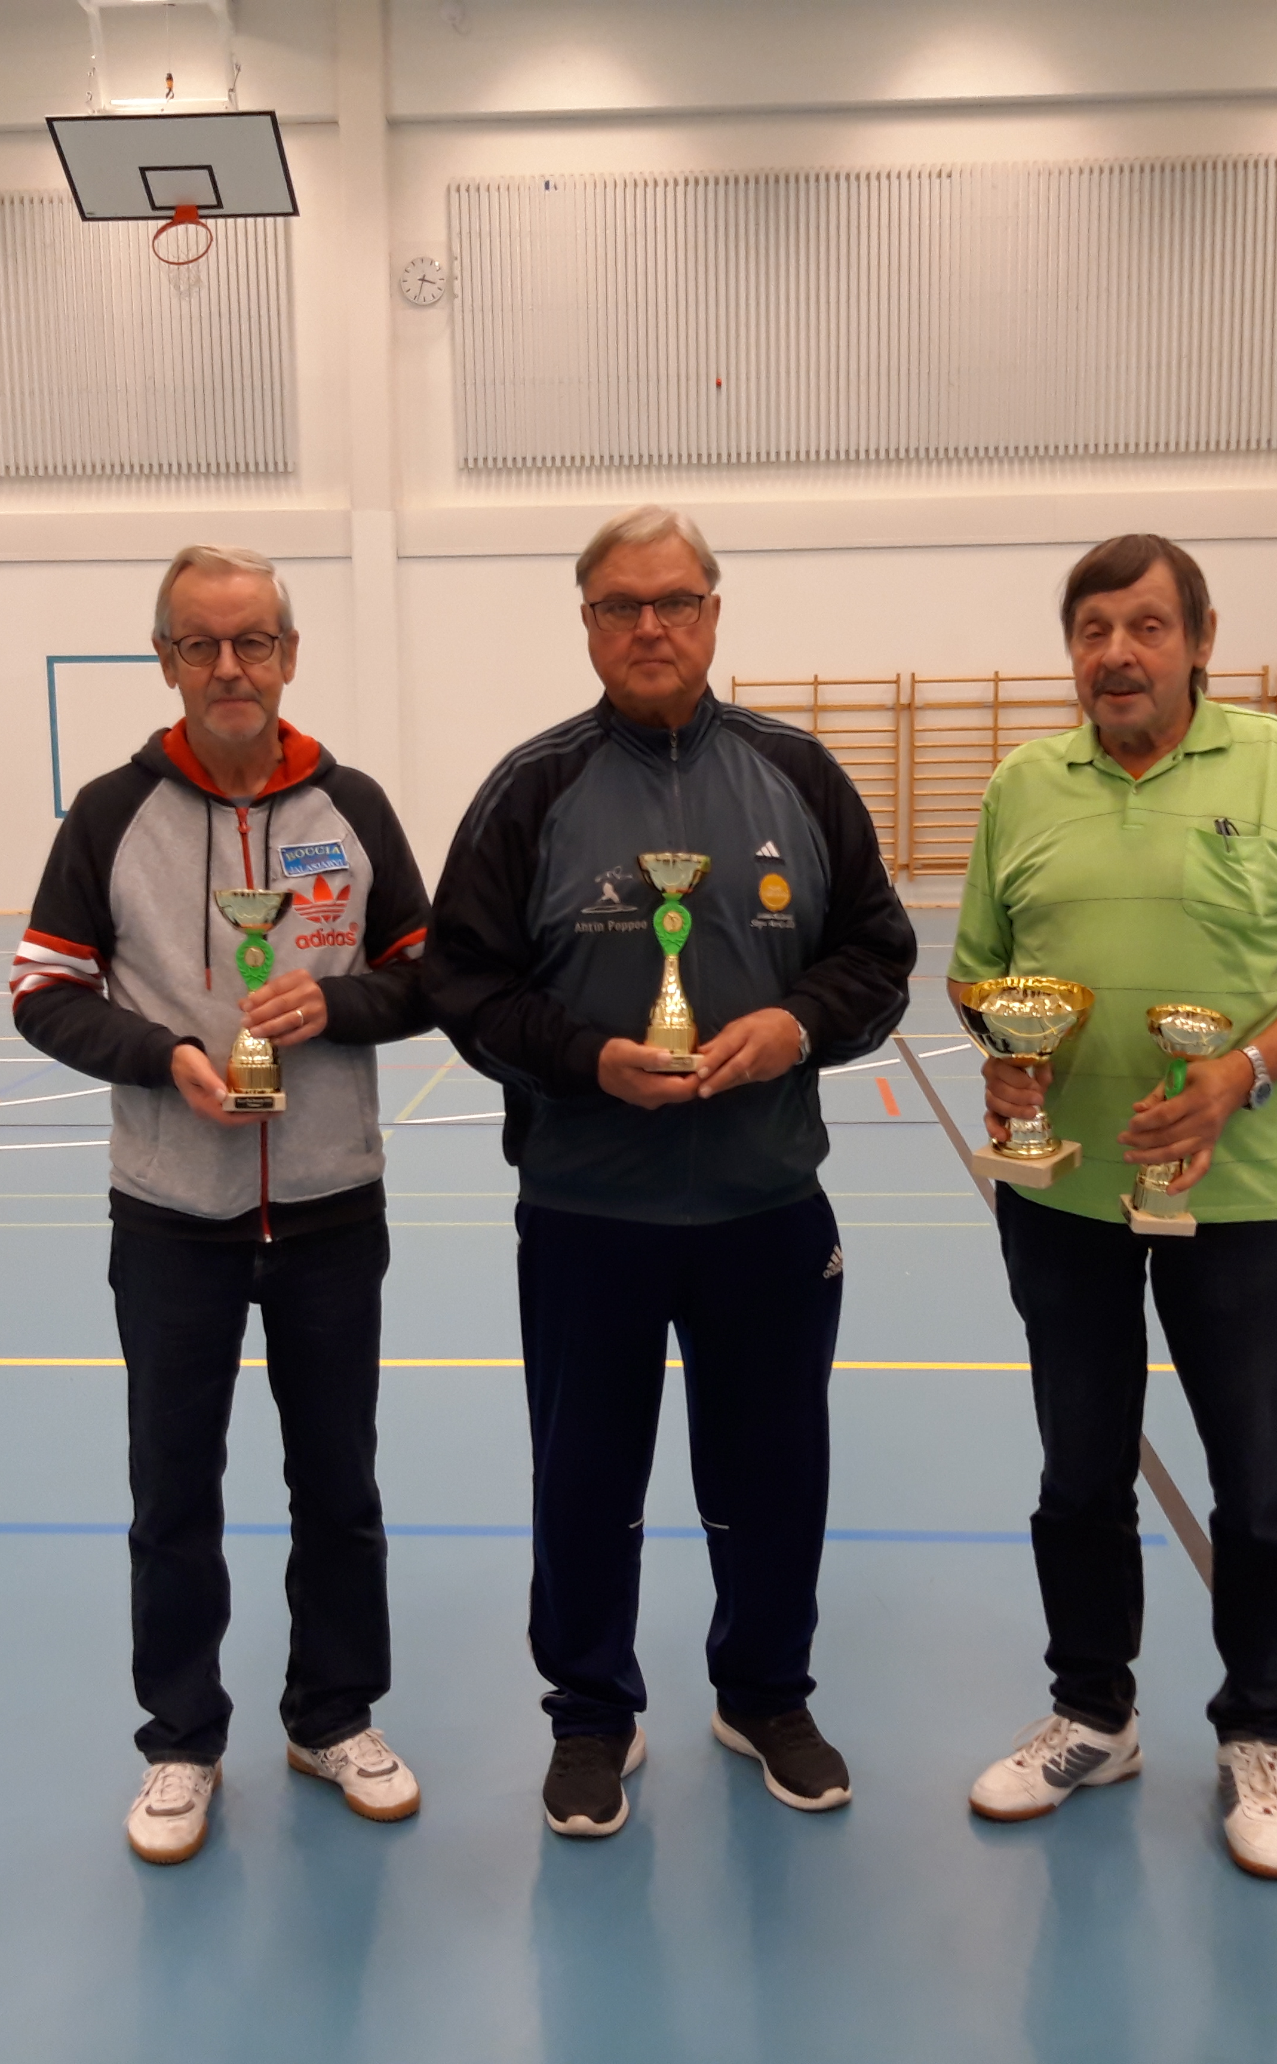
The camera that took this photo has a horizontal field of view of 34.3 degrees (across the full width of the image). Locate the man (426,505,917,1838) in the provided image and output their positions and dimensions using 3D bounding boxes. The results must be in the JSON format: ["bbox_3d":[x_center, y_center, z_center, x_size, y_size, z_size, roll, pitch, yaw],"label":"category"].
[{"bbox_3d":[0.046,0.184,2.798,0.650,1.750,0.440,-1,7,-1],"label":"man"}]

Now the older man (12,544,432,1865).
[{"bbox_3d":[-0.537,0.221,2.757,0.570,1.700,0.420,-2,7,-11],"label":"older man"}]

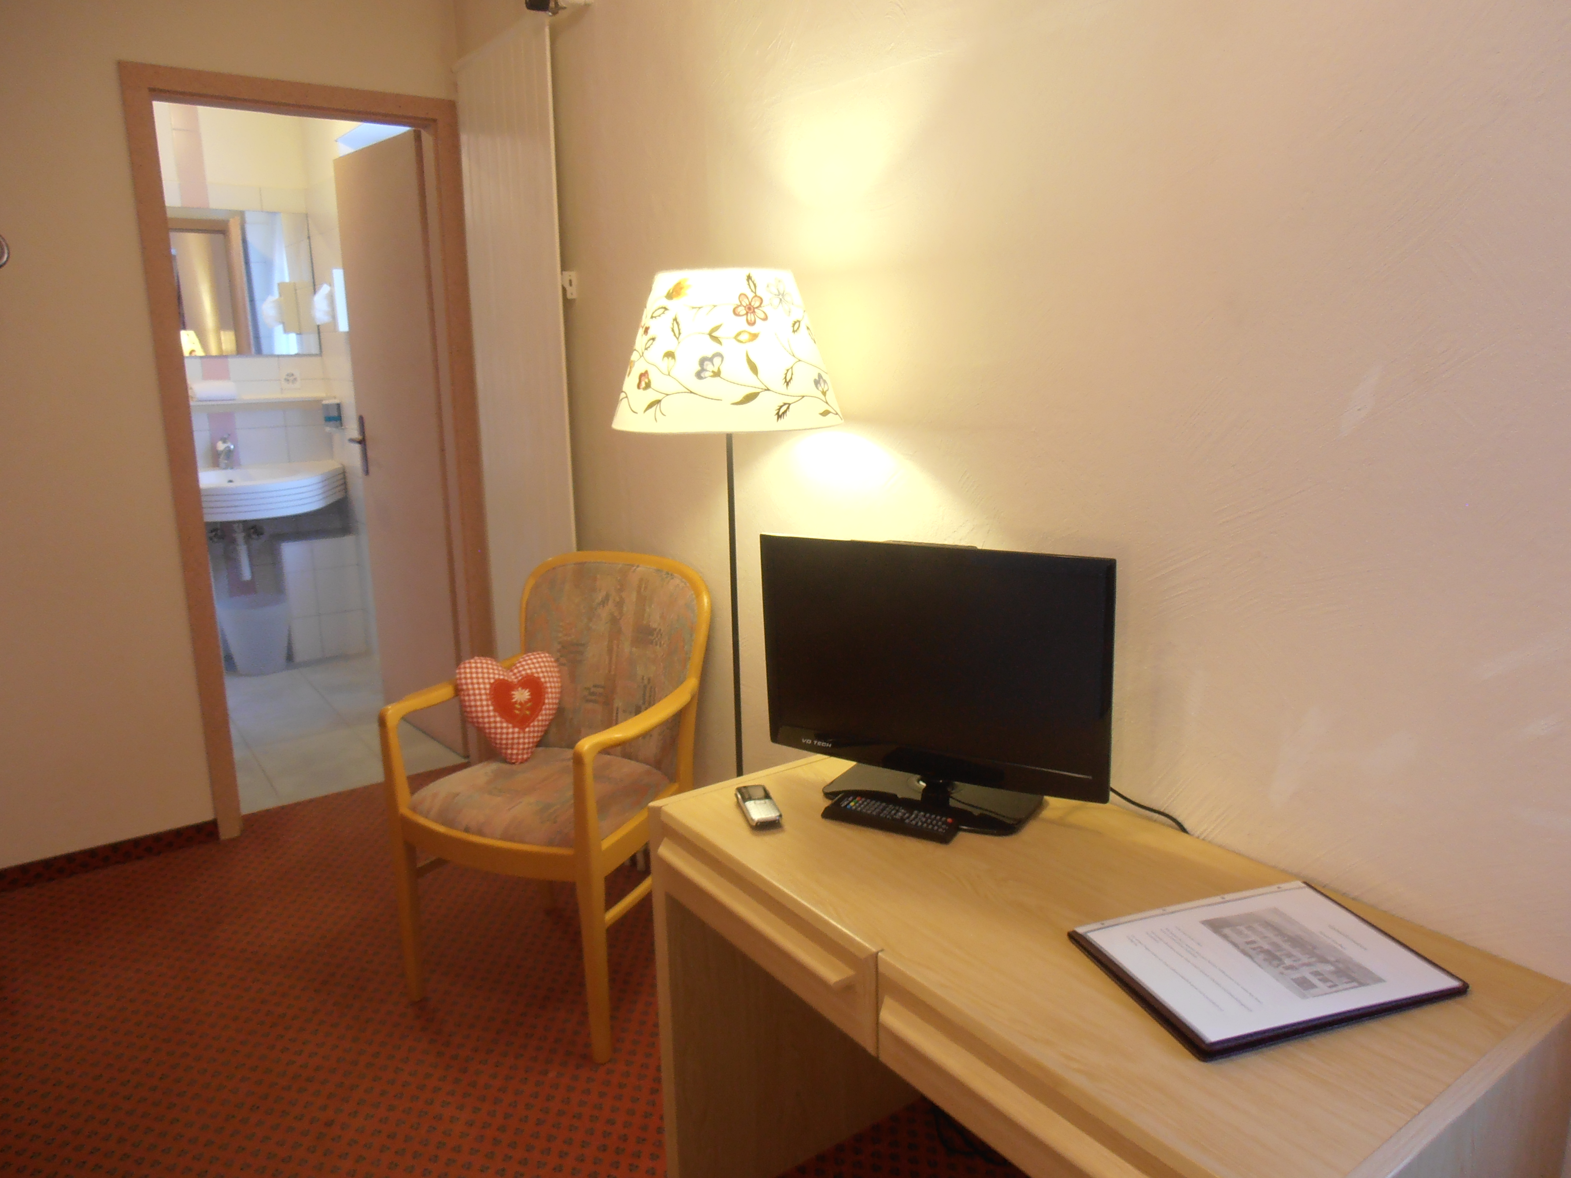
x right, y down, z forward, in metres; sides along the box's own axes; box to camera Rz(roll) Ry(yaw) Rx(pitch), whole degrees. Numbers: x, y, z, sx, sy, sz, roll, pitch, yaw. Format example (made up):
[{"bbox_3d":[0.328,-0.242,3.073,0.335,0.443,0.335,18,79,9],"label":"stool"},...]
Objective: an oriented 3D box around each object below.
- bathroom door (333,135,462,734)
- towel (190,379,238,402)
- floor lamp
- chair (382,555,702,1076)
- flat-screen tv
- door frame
[{"bbox_3d":[-1.323,-0.467,3.774,0.040,1.997,0.737,-11,16,-39],"label":"bathroom door"},{"bbox_3d":[-2.440,-0.847,4.650,0.189,0.087,0.119,-9,15,-35],"label":"towel"},{"bbox_3d":[-0.082,0.213,1.863,0.381,1.448,0.381,-9,15,-35],"label":"floor lamp"},{"bbox_3d":[-0.457,0.408,2.311,0.544,0.890,0.554,5,13,26],"label":"chair"},{"bbox_3d":[0.203,0.119,1.551,0.521,0.368,0.173,6,14,29],"label":"flat-screen tv"},{"bbox_3d":[-1.325,-0.360,3.187,0.845,2.053,0.168,-9,15,-35],"label":"door frame"}]

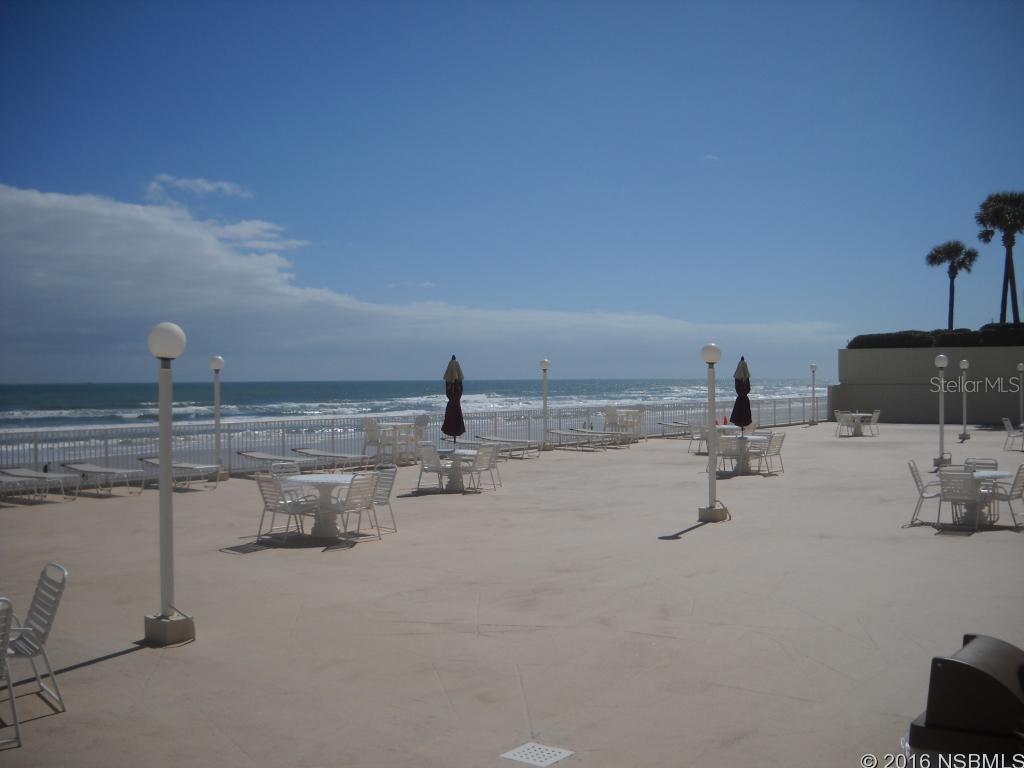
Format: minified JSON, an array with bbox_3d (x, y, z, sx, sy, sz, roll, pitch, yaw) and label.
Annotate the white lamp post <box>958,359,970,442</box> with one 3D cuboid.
[{"bbox_3d":[14.268,0.497,35.427,0.330,2.520,0.330,0,0,38],"label":"white lamp post"}]

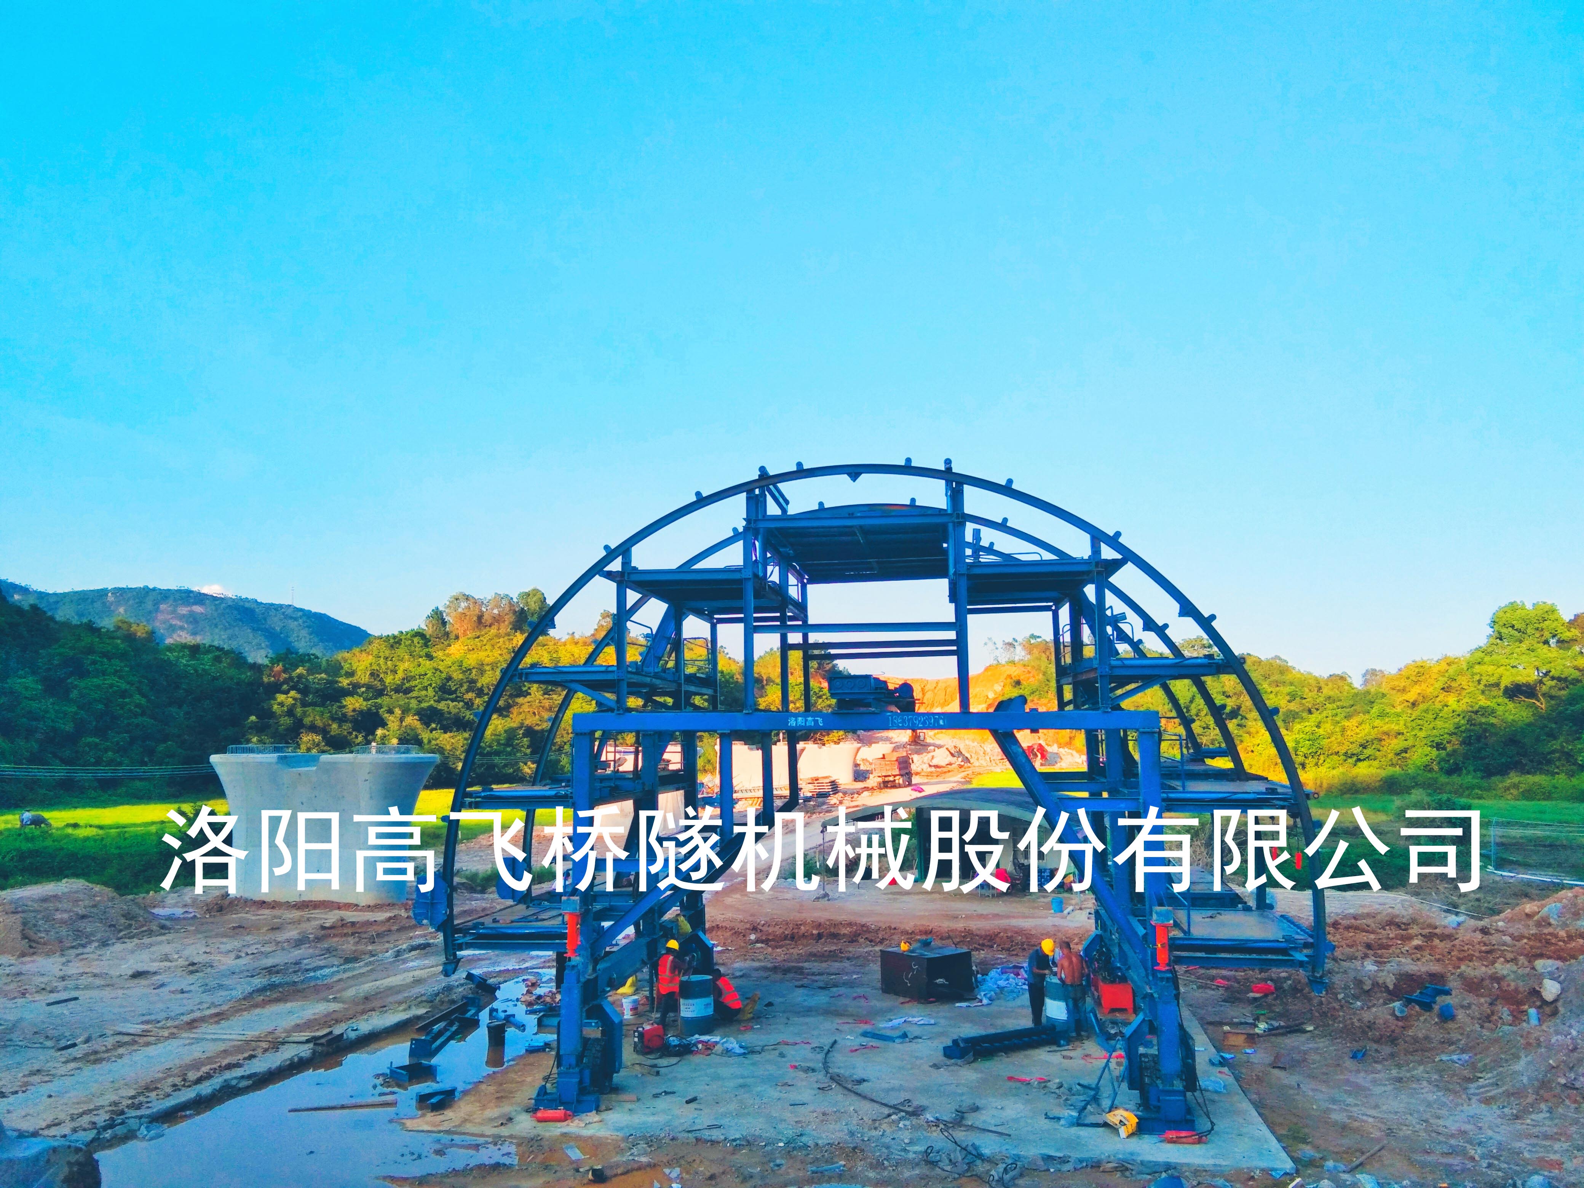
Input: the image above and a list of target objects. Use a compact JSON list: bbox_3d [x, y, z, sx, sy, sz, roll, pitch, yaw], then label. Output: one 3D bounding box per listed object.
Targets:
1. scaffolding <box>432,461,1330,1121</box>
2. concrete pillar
[{"bbox_3d":[1.435,3.022,23.864,12.510,9.200,8.600,-1,-5,6],"label":"scaffolding"},{"bbox_3d":[-13.868,6.870,42.000,6.800,4.500,2.900,-1,-5,10],"label":"concrete pillar"}]

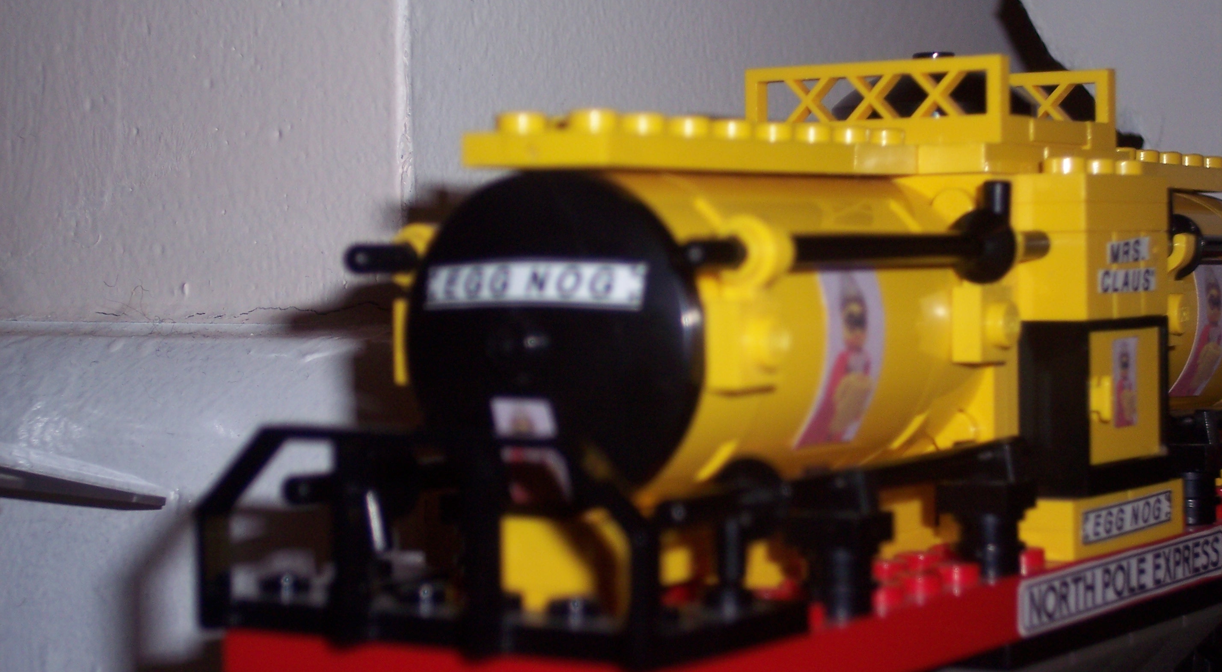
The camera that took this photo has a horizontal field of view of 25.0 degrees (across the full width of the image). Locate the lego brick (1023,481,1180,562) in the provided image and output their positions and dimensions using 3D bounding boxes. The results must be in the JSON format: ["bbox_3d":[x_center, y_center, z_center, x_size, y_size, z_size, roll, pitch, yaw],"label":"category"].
[{"bbox_3d":[0.053,0.020,0.313,0.012,0.006,0.032,1,3,33],"label":"lego brick"}]

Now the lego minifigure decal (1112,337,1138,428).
[{"bbox_3d":[0.057,0.005,0.308,0.001,0.010,0.007,1,3,33],"label":"lego minifigure decal"}]

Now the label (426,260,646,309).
[{"bbox_3d":[-0.008,-0.005,0.251,0.025,0.004,0.003,1,-5,33],"label":"label"}]

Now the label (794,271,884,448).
[{"bbox_3d":[0.023,0.002,0.272,0.003,0.019,0.012,13,9,31],"label":"label"}]

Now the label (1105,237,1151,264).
[{"bbox_3d":[0.058,-0.010,0.308,0.001,0.003,0.013,1,0,33],"label":"label"}]

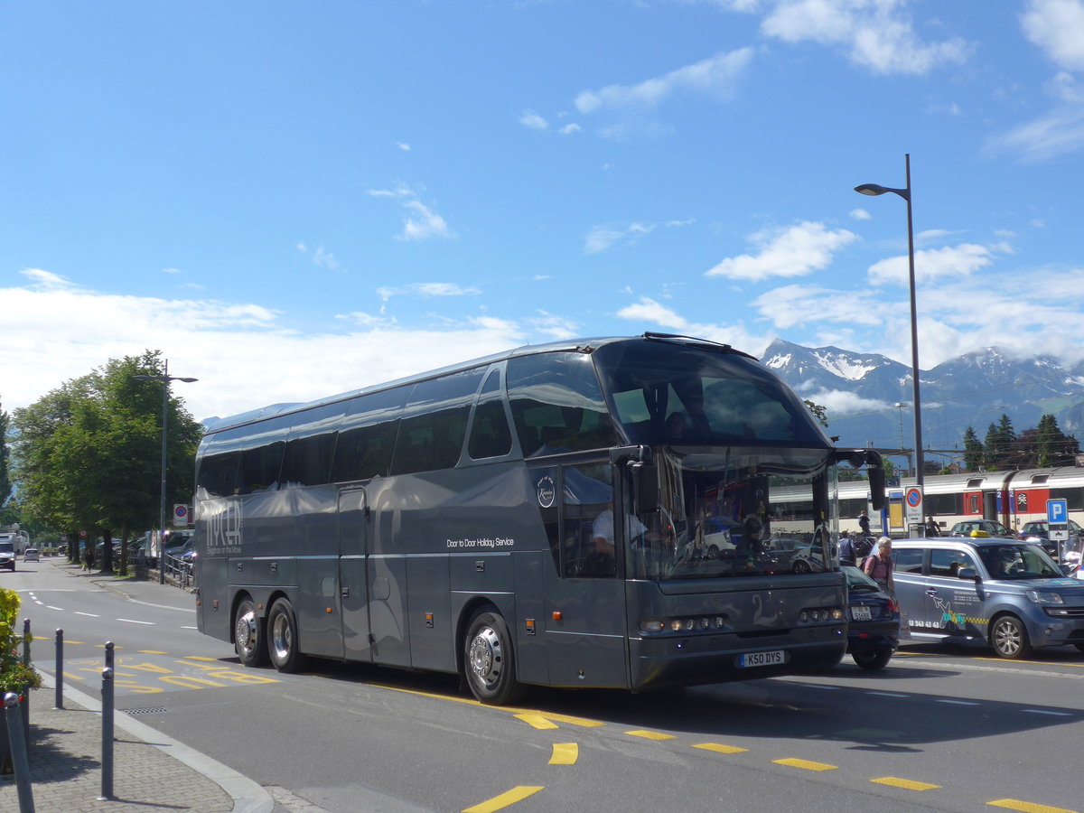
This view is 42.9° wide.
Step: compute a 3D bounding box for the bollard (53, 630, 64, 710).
[{"bbox_3d":[-5.216,2.840,14.896,0.080,0.860,0.080,-1,-6,0],"label":"bollard"}]

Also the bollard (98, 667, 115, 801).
[{"bbox_3d":[-2.915,2.191,9.246,0.080,0.870,0.080,-1,-6,0],"label":"bollard"}]

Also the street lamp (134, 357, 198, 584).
[{"bbox_3d":[-17.435,2.955,63.549,3.100,10.300,0.320,2,-7,-24],"label":"street lamp"}]

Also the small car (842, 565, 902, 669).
[{"bbox_3d":[3.211,2.963,19.528,1.720,1.430,4.250,2,-7,-28],"label":"small car"}]

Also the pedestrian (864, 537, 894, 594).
[{"bbox_3d":[5.009,2.808,20.300,0.520,1.740,0.450,3,-7,-34],"label":"pedestrian"}]

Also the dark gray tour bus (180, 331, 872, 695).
[{"bbox_3d":[-1.321,1.661,18.729,2.650,3.980,13.000,3,-7,-33],"label":"dark gray tour bus"}]

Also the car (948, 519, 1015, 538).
[{"bbox_3d":[20.272,5.935,62.922,1.680,1.470,3.850,4,-8,-38],"label":"car"}]

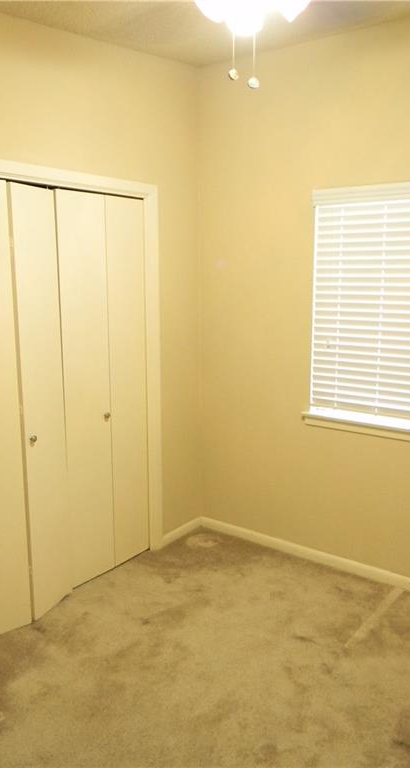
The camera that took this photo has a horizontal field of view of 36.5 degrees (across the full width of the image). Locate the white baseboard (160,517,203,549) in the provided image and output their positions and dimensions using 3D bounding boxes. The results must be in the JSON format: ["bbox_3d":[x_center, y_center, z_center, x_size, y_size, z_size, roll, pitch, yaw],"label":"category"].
[{"bbox_3d":[-0.149,0.935,3.940,0.016,0.064,0.400,8,13,36],"label":"white baseboard"}]

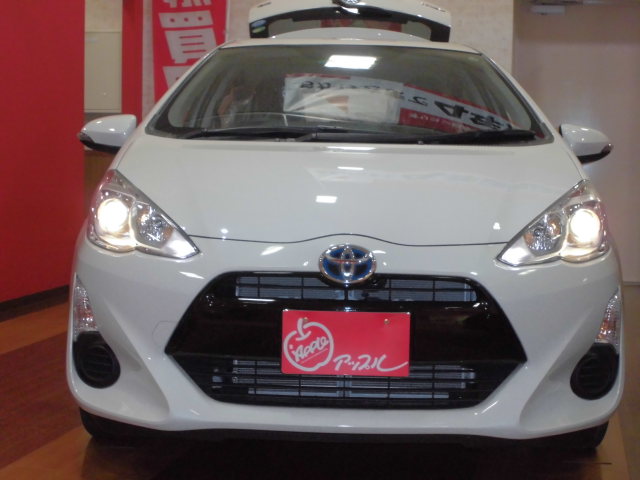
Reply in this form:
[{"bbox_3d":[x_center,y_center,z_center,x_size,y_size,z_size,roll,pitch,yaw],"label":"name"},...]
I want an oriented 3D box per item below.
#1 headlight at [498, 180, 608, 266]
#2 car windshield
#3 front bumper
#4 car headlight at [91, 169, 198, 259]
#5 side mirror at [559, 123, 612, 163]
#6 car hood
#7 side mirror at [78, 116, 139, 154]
[{"bbox_3d":[0.663,-0.058,3.380,0.390,0.240,0.540,1,5,1],"label":"headlight"},{"bbox_3d":[0.115,-0.551,4.379,1.450,0.405,0.750,1,5,1],"label":"car windshield"},{"bbox_3d":[0.074,0.243,3.299,1.670,0.530,0.540,1,5,1],"label":"front bumper"},{"bbox_3d":[-0.497,-0.084,3.405,0.390,0.240,0.540,1,5,1],"label":"car headlight"},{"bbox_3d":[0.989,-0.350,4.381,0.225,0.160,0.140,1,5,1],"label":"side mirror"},{"bbox_3d":[0.090,-0.175,3.604,1.470,0.300,1.080,1,5,1],"label":"car hood"},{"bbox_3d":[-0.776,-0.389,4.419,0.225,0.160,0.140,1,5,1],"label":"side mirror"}]

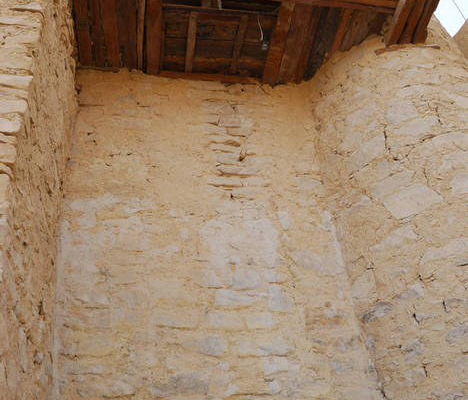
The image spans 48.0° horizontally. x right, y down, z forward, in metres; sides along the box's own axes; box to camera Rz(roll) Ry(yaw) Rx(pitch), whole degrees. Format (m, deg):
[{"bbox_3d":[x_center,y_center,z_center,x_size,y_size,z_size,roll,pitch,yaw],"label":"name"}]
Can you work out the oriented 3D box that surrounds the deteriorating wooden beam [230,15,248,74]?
[{"bbox_3d":[0.068,-1.694,5.745,0.075,0.050,0.724,3,-45,-12],"label":"deteriorating wooden beam"}]

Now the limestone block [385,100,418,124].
[{"bbox_3d":[1.548,-0.750,4.789,0.250,0.170,0.150,-23,-45,15],"label":"limestone block"}]

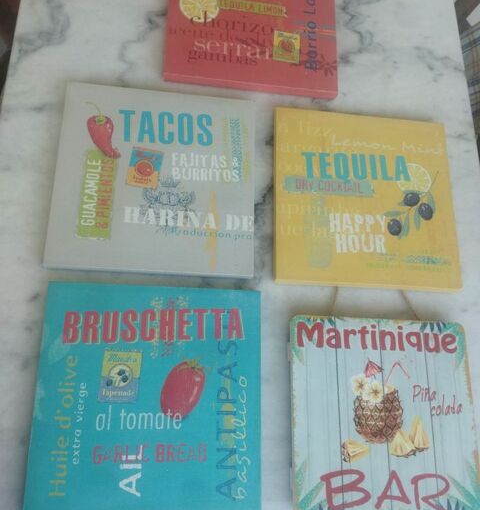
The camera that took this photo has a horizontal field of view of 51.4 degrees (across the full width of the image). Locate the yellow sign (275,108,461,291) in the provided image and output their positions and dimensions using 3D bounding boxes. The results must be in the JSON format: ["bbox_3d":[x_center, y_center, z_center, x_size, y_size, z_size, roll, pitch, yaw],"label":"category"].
[{"bbox_3d":[0.197,-0.091,0.797,0.290,0.022,0.290,3,73,-7],"label":"yellow sign"}]

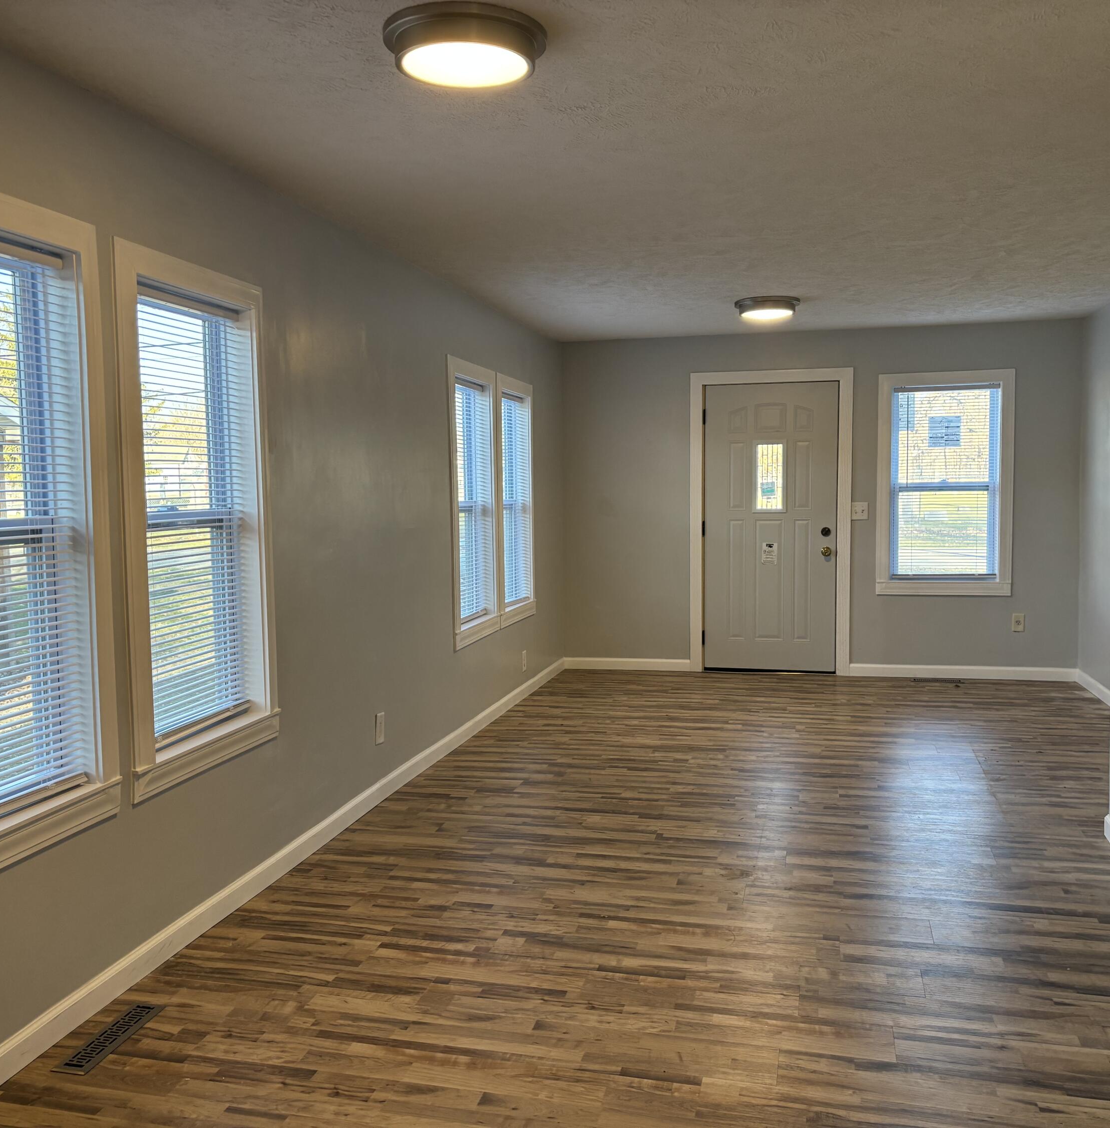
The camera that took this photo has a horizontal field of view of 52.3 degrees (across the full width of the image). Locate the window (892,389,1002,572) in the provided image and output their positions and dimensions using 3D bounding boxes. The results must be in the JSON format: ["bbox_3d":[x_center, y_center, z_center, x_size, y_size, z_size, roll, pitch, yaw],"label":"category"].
[{"bbox_3d":[2.648,-0.553,7.680,0.689,1.321,0.070,0,4,13],"label":"window"}]

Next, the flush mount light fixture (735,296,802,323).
[{"bbox_3d":[1.220,-1.466,6.479,0.368,0.075,0.368,0,4,13],"label":"flush mount light fixture"}]

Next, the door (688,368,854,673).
[{"bbox_3d":[1.516,-0.282,7.958,1.115,2.128,0.090,0,4,13],"label":"door"}]

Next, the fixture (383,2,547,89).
[{"bbox_3d":[-0.203,-1.169,2.582,0.374,0.070,0.374,-1,4,0],"label":"fixture"}]

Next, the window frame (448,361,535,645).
[{"bbox_3d":[-0.350,-0.357,6.611,0.100,1.511,1.715,0,4,13],"label":"window frame"}]

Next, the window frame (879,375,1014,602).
[{"bbox_3d":[2.643,-0.536,7.662,0.872,1.511,0.090,0,4,13],"label":"window frame"}]

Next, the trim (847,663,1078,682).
[{"bbox_3d":[2.777,0.746,7.702,1.473,0.083,0.018,0,4,13],"label":"trim"}]

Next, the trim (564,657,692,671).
[{"bbox_3d":[0.529,0.737,8.233,0.917,0.083,0.018,0,4,13],"label":"trim"}]

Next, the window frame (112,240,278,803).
[{"bbox_3d":[-1.092,-0.135,3.475,0.100,1.540,0.854,0,4,13],"label":"window frame"}]

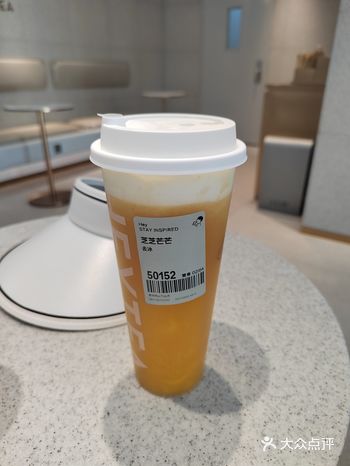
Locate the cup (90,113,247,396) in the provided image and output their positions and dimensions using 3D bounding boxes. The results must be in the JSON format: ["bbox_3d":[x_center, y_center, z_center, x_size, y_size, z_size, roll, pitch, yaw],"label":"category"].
[{"bbox_3d":[-0.004,0.026,0.229,0.095,0.203,0.095,0,26,0],"label":"cup"}]

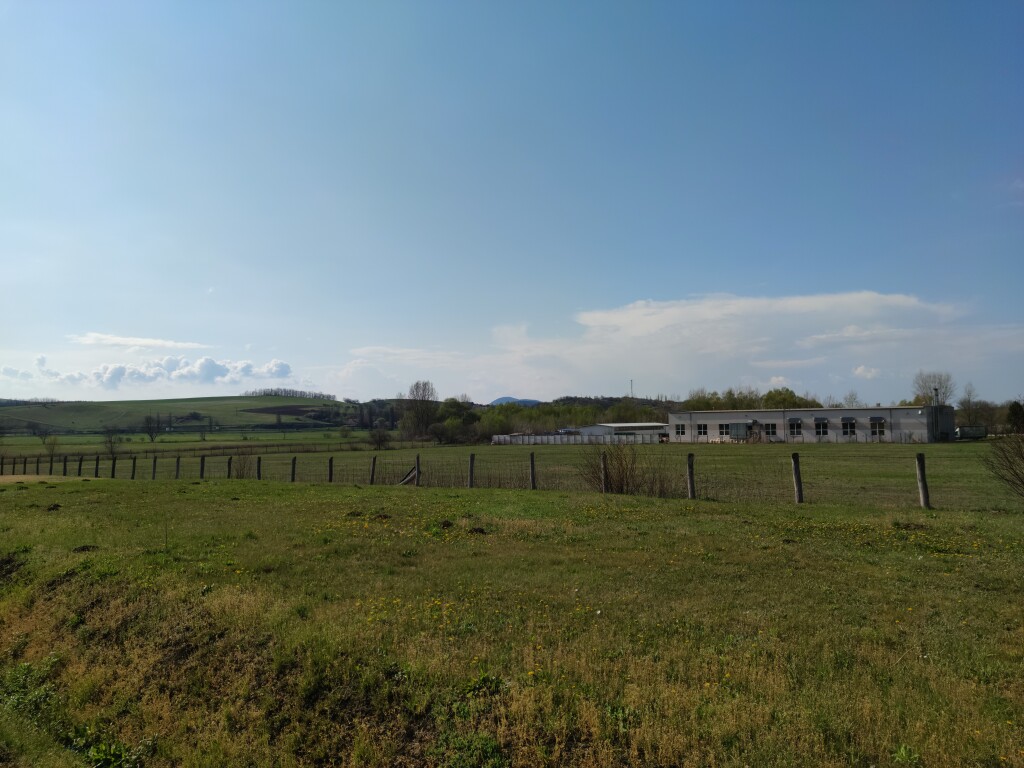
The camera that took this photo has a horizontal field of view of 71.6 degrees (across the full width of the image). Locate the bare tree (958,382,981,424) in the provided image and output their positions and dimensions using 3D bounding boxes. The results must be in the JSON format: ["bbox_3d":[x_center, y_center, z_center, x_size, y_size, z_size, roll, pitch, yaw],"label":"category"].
[{"bbox_3d":[96.444,5.704,150.000,5.070,12.042,5.070,-3,-5,33],"label":"bare tree"}]

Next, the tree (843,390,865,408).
[{"bbox_3d":[79.363,7.146,165.000,5.113,11.271,5.113,-2,-4,26],"label":"tree"}]

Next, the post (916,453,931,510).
[{"bbox_3d":[9.902,2.354,17.100,0.165,1.400,0.165,-8,-5,29],"label":"post"}]

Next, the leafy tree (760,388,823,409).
[{"bbox_3d":[59.049,6.285,150.000,13.099,10.669,11.134,-2,-4,21],"label":"leafy tree"}]

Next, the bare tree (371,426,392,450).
[{"bbox_3d":[-23.151,9.639,125.000,3.521,4.137,3.521,1,-4,-10],"label":"bare tree"}]

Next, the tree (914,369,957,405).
[{"bbox_3d":[92.236,4.585,155.000,9.606,15.063,9.606,-2,-5,31],"label":"tree"}]

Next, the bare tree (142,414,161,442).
[{"bbox_3d":[-137.091,16.922,270.000,6.845,10.648,6.845,2,-5,-27],"label":"bare tree"}]

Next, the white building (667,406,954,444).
[{"bbox_3d":[43.758,6.108,104.950,34.142,4.800,21.500,-3,-5,39],"label":"white building"}]

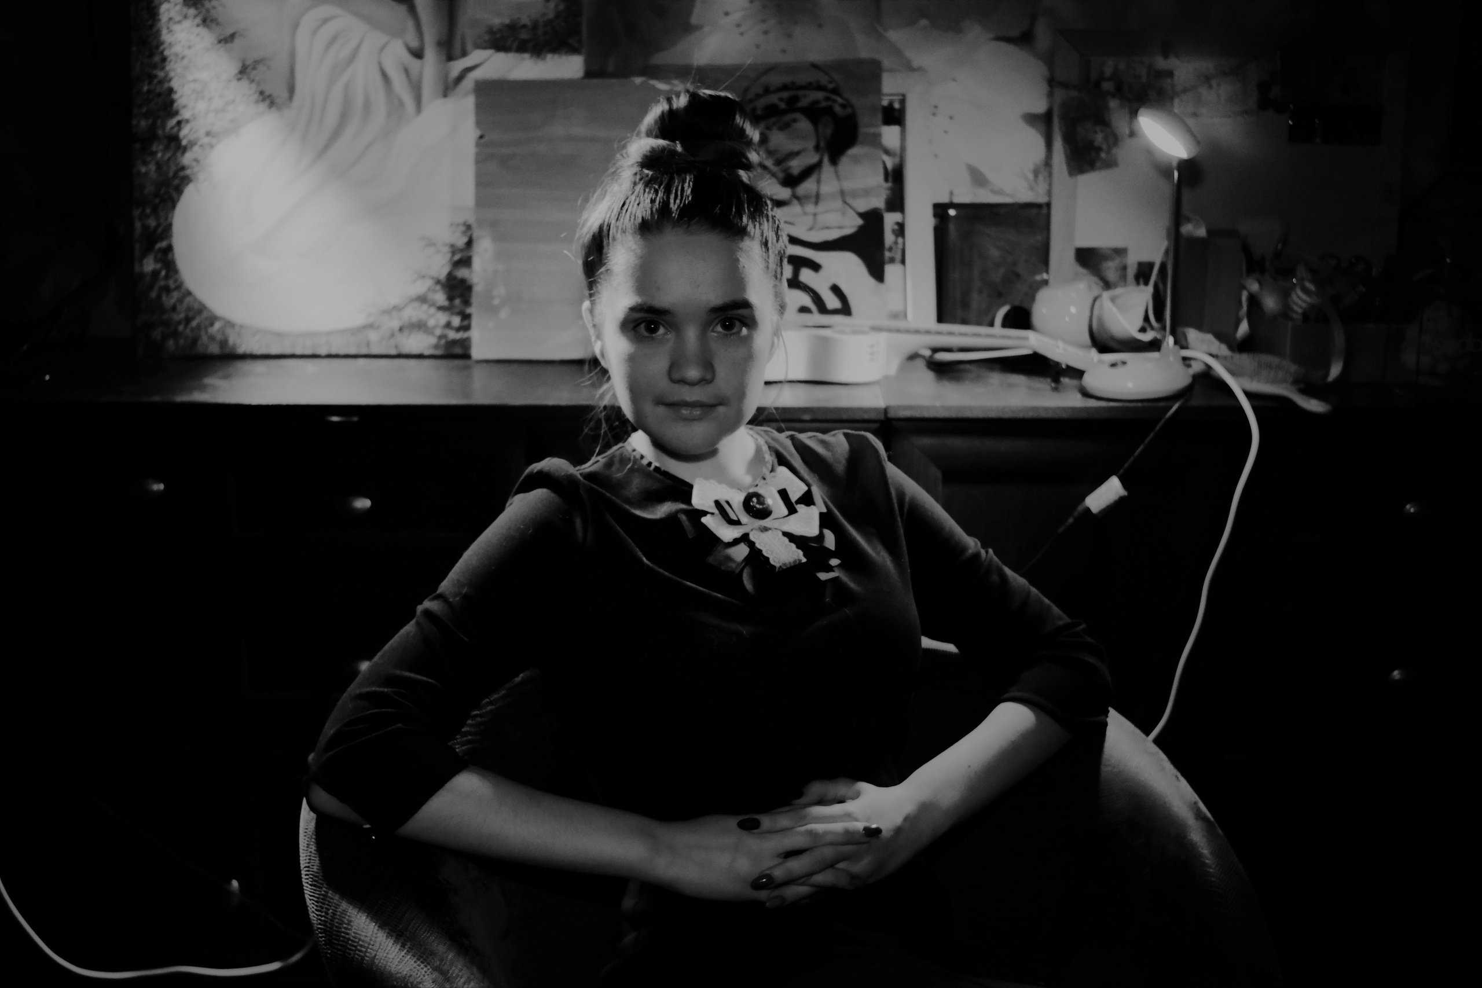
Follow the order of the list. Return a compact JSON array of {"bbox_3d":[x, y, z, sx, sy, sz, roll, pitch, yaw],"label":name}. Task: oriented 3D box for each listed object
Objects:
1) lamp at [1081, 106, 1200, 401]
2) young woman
[{"bbox_3d":[0.466,-0.283,1.966,0.143,0.330,0.127,-3,12,-15],"label":"lamp"},{"bbox_3d":[0.010,0.261,1.323,0.650,1.150,0.780,-3,12,-15],"label":"young woman"}]

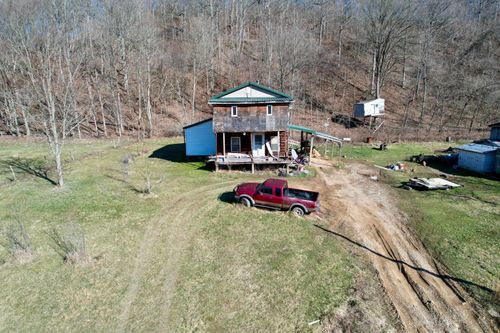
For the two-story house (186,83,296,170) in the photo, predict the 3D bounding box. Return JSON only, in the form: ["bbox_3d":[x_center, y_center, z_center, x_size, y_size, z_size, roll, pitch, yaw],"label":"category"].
[{"bbox_3d":[-1.379,-3.743,27.991,9.700,7.400,7.000,-1,15,2],"label":"two-story house"}]

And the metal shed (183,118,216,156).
[{"bbox_3d":[-4.617,-3.172,30.718,3.400,3.700,3.900,-1,15,2],"label":"metal shed"}]

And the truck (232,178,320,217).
[{"bbox_3d":[1.674,1.769,18.742,5.150,1.720,1.790,7,16,17],"label":"truck"}]

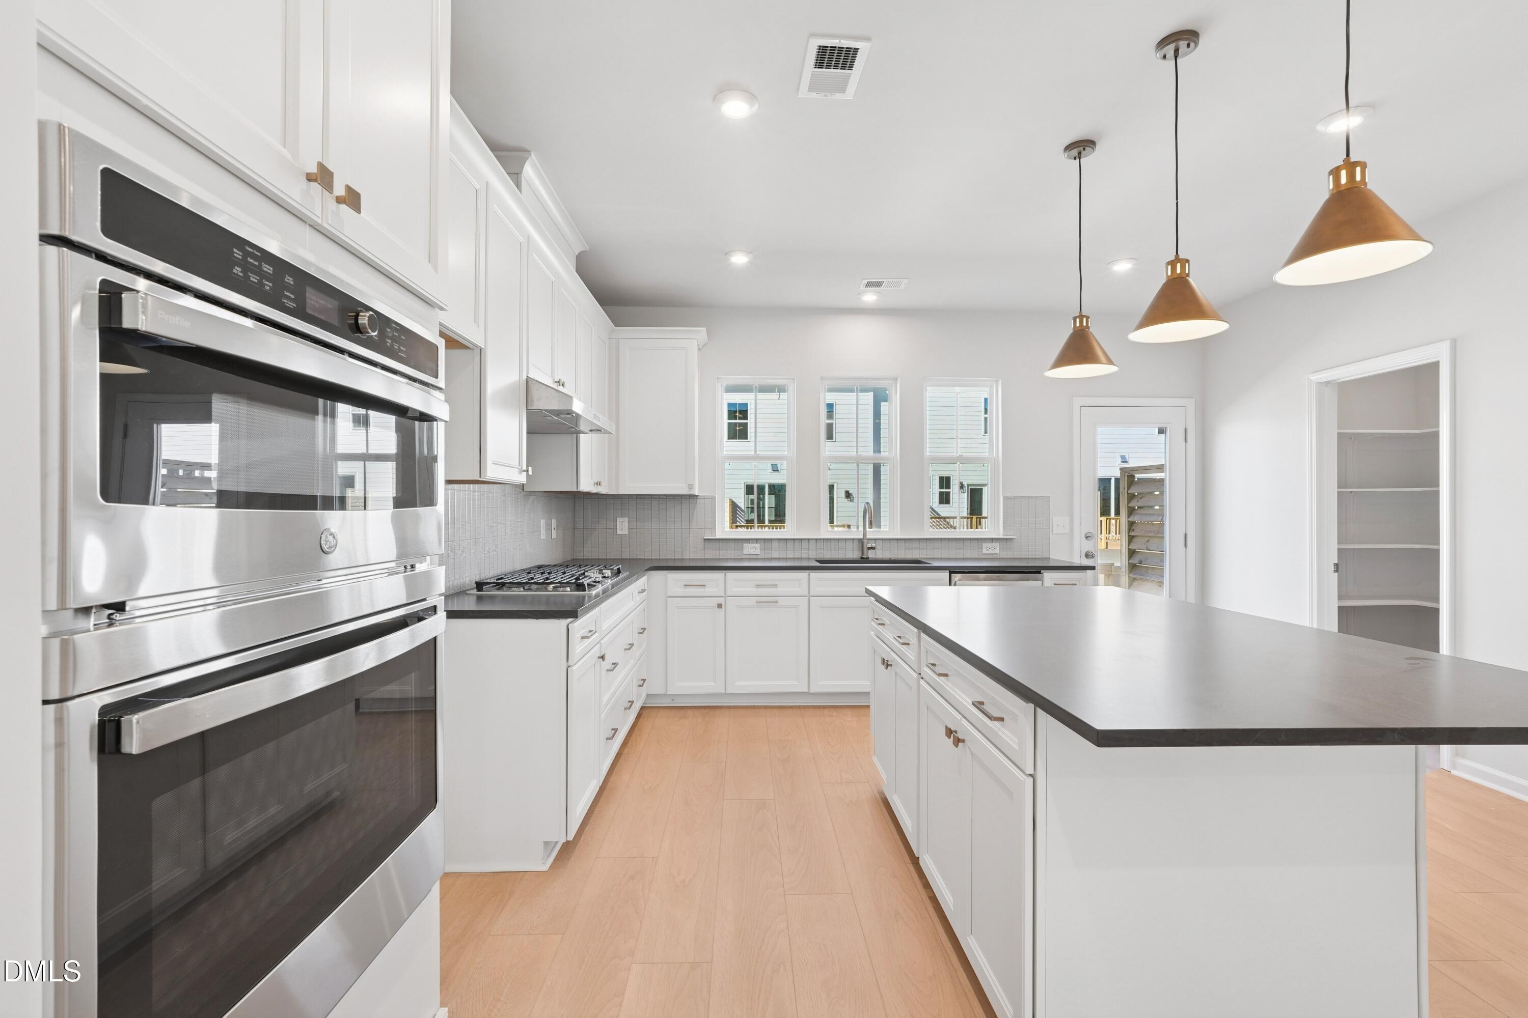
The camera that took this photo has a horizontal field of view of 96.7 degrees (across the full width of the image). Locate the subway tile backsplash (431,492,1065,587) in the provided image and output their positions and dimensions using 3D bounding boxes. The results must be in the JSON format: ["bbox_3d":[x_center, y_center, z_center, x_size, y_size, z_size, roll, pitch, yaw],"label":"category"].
[{"bbox_3d":[0.405,0.133,3.718,3.478,0.466,2.471,0,0,-2],"label":"subway tile backsplash"}]

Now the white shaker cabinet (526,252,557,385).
[{"bbox_3d":[-1.012,-0.859,3.079,0.022,0.601,0.448,0,0,-2],"label":"white shaker cabinet"}]

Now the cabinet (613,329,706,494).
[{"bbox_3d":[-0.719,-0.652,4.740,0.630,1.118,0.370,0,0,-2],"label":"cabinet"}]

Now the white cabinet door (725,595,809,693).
[{"bbox_3d":[0.022,0.867,4.327,0.518,0.606,0.021,0,0,-2],"label":"white cabinet door"}]

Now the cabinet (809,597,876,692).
[{"bbox_3d":[0.514,0.868,4.341,0.444,0.606,0.021,0,0,-2],"label":"cabinet"}]

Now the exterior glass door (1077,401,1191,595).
[{"bbox_3d":[2.726,0.260,5.037,0.797,2.035,0.050,0,0,-2],"label":"exterior glass door"}]

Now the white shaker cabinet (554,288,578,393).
[{"bbox_3d":[-0.994,-0.856,3.454,0.022,0.560,0.433,0,0,-2],"label":"white shaker cabinet"}]

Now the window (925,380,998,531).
[{"bbox_3d":[1.463,-0.392,5.024,0.543,1.118,0.085,0,0,-2],"label":"window"}]

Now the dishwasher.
[{"bbox_3d":[1.478,0.843,4.661,0.605,0.862,0.620,0,0,-2],"label":"dishwasher"}]

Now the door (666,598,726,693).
[{"bbox_3d":[-0.422,0.858,4.272,0.366,0.599,0.021,0,0,-2],"label":"door"}]

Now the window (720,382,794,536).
[{"bbox_3d":[-0.057,-0.383,4.975,0.525,1.098,0.085,0,0,-2],"label":"window"}]

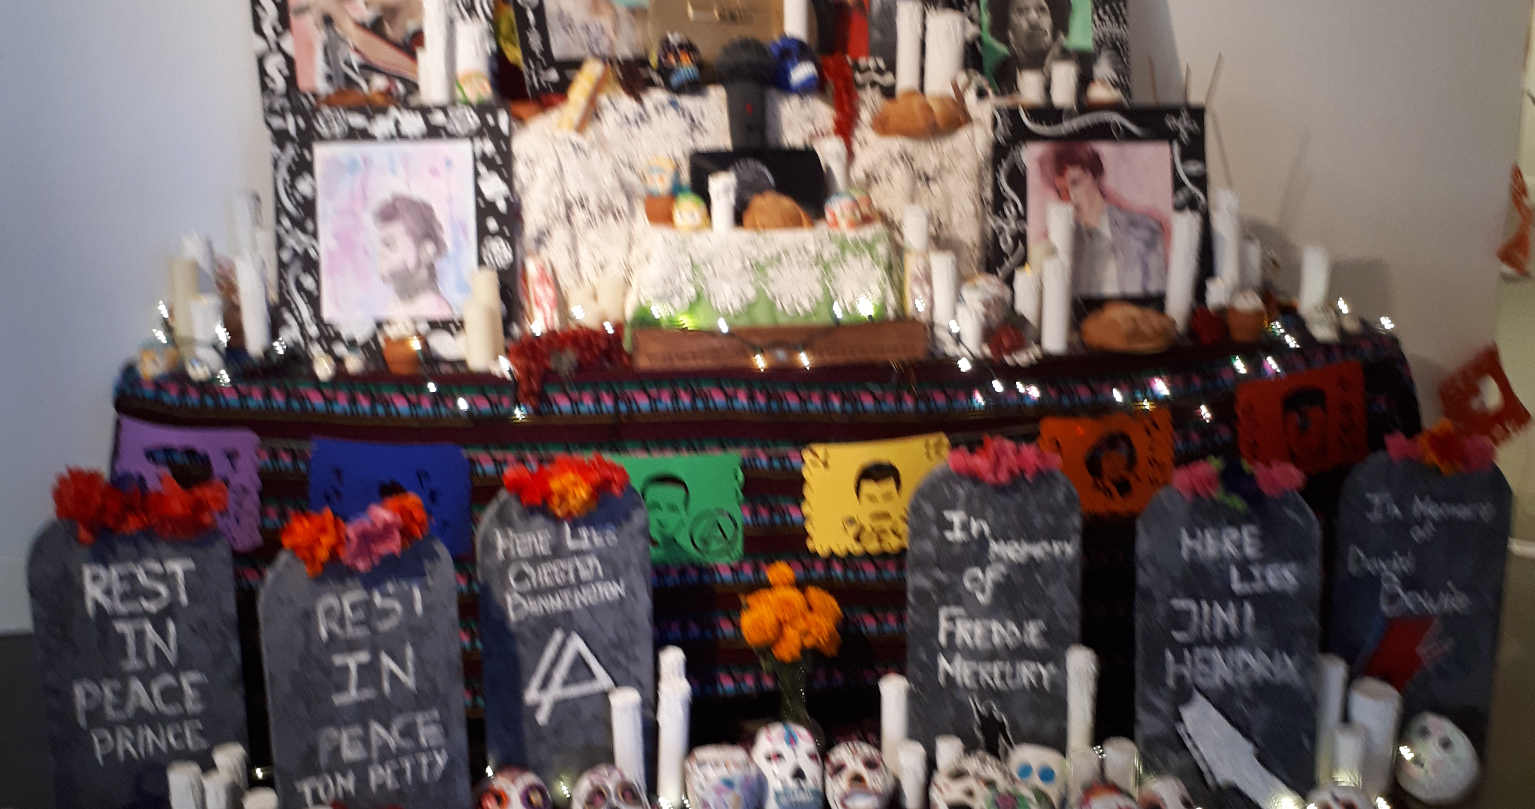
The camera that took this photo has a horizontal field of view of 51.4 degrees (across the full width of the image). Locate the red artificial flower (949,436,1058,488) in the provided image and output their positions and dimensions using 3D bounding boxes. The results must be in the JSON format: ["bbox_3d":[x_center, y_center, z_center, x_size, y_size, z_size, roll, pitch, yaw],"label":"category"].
[{"bbox_3d":[0.431,0.105,2.917,0.195,0.080,0.085,-3,16,-5],"label":"red artificial flower"}]

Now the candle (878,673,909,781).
[{"bbox_3d":[0.213,0.555,2.678,0.043,0.206,0.043,-2,16,-2],"label":"candle"}]

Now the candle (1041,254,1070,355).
[{"bbox_3d":[0.561,-0.195,3.127,0.050,0.190,0.050,-2,12,-6],"label":"candle"}]

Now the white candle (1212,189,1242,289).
[{"bbox_3d":[0.864,-0.299,2.960,0.045,0.199,0.045,-2,16,-2],"label":"white candle"}]

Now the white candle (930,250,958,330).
[{"bbox_3d":[0.371,-0.231,3.350,0.050,0.172,0.050,-2,12,-6],"label":"white candle"}]

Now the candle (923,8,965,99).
[{"bbox_3d":[0.385,-0.765,3.506,0.085,0.205,0.085,-3,16,-5],"label":"candle"}]

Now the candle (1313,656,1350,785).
[{"bbox_3d":[1.000,0.568,2.837,0.053,0.255,0.053,-2,12,-6],"label":"candle"}]

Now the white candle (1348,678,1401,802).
[{"bbox_3d":[1.108,0.610,2.914,0.077,0.210,0.077,-2,15,-6],"label":"white candle"}]

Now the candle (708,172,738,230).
[{"bbox_3d":[-0.088,-0.400,3.148,0.052,0.110,0.052,-2,12,-6],"label":"candle"}]

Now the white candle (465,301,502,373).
[{"bbox_3d":[-0.550,-0.133,3.093,0.058,0.122,0.058,-2,12,-6],"label":"white candle"}]

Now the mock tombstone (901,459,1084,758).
[{"bbox_3d":[0.407,0.408,2.863,0.307,0.635,0.035,-2,15,-3],"label":"mock tombstone"}]

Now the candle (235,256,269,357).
[{"bbox_3d":[-0.878,-0.166,2.719,0.046,0.166,0.046,-2,16,-2],"label":"candle"}]

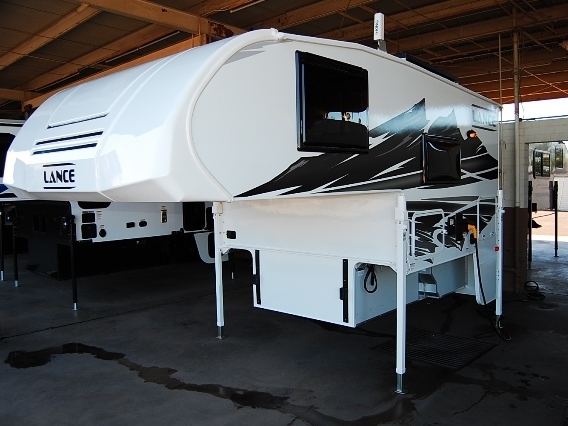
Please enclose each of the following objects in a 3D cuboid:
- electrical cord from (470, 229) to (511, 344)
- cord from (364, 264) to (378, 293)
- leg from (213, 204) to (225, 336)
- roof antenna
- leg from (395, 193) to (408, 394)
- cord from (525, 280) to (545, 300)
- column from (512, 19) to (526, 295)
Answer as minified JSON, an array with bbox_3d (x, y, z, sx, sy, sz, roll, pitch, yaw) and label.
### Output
[{"bbox_3d":[2.161,0.775,4.994,0.330,1.060,0.300,1,4,43],"label":"electrical cord"},{"bbox_3d":[0.762,0.583,4.204,0.060,0.260,0.190,1,4,43],"label":"cord"},{"bbox_3d":[-0.705,0.603,5.167,0.090,1.510,0.090,1,4,43],"label":"leg"},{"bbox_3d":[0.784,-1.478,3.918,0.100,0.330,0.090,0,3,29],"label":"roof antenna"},{"bbox_3d":[0.901,0.629,3.706,0.085,1.540,0.085,1,4,43],"label":"leg"},{"bbox_3d":[3.506,1.098,6.713,0.280,0.180,0.200,1,4,43],"label":"cord"},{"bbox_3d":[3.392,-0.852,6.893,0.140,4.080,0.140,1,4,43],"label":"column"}]

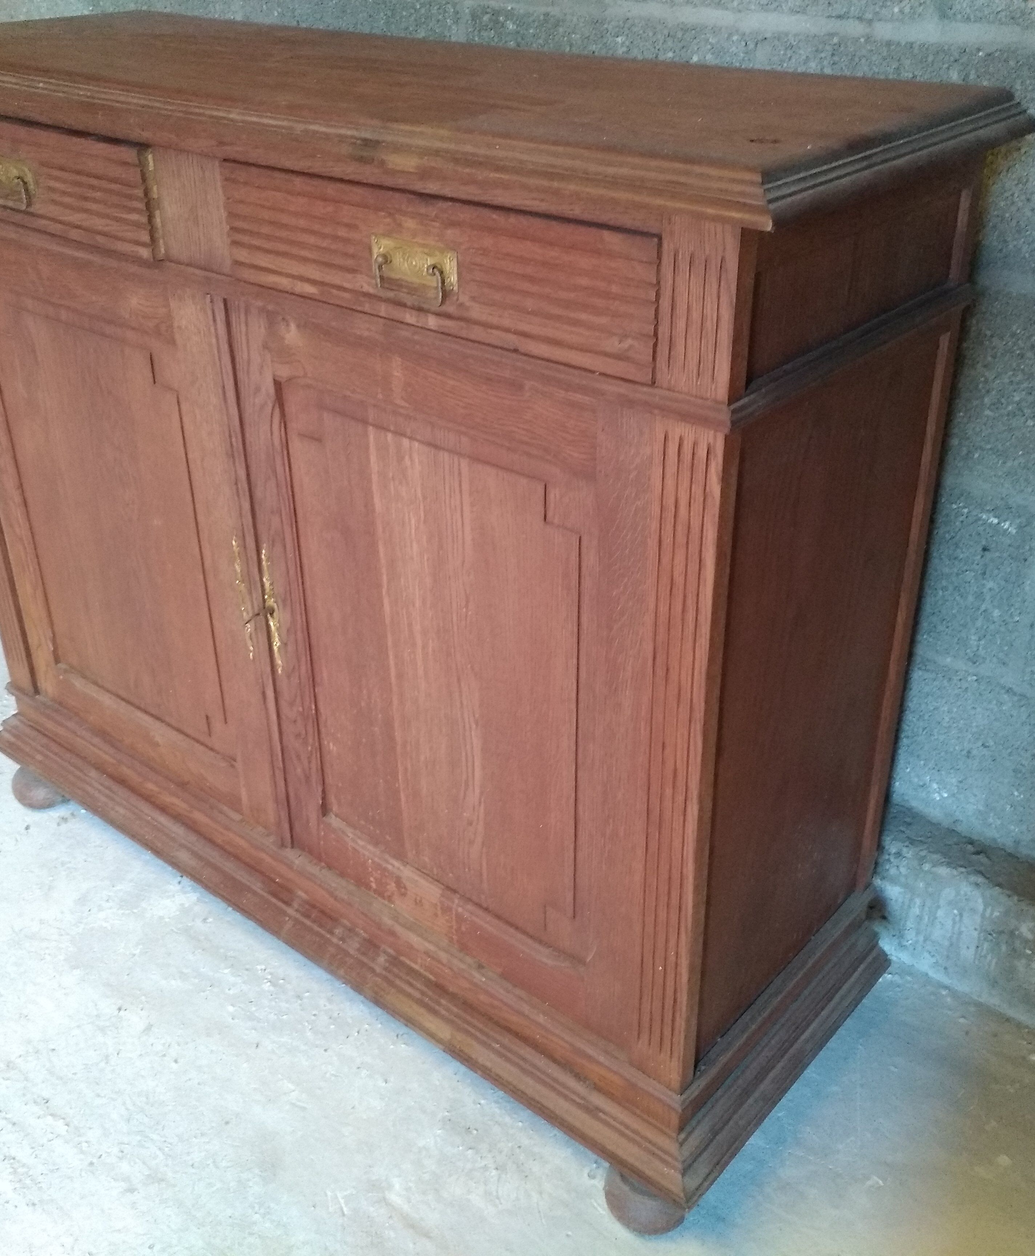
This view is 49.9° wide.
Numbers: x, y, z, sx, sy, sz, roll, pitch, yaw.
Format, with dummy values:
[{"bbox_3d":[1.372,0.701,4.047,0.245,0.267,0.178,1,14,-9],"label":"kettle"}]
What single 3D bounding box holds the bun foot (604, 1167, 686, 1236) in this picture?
[{"bbox_3d":[0.150,0.625,1.254,0.087,0.104,0.087,0,28,0],"label":"bun foot"}]

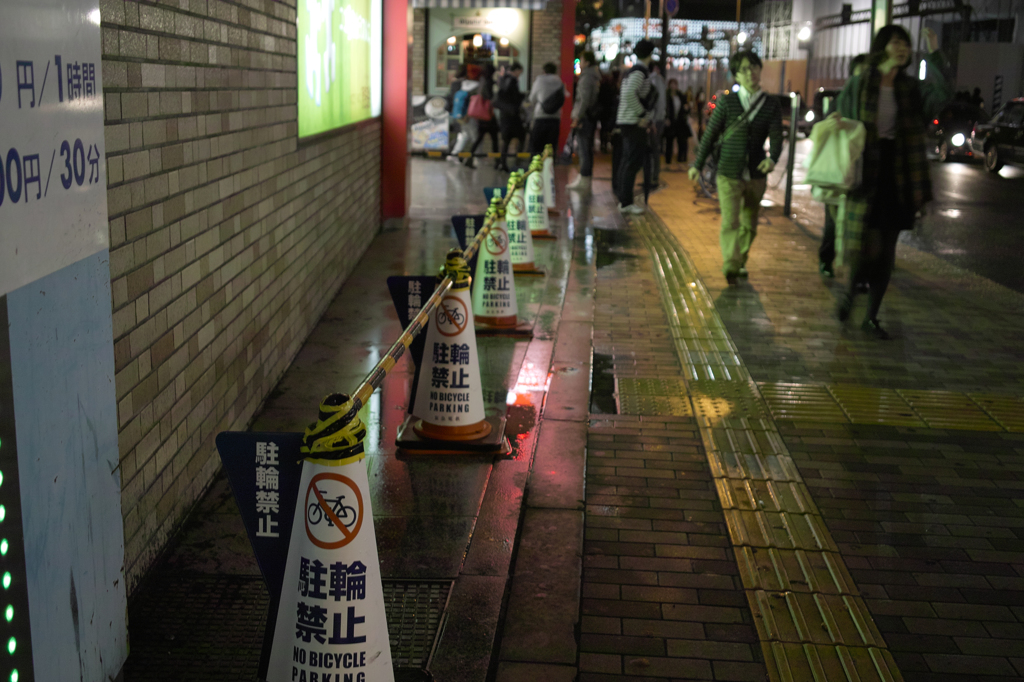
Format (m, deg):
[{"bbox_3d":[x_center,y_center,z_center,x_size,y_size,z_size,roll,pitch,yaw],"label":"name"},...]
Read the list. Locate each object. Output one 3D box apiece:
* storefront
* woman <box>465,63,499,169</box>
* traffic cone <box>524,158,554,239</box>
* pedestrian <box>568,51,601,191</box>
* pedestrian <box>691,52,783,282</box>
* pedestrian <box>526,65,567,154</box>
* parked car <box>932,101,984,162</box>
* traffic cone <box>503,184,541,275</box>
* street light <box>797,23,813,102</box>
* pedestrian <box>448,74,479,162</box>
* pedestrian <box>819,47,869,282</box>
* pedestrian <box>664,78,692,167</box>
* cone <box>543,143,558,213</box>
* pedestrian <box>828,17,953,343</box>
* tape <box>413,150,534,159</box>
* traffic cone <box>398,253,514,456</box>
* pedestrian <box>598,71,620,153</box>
[{"bbox_3d":[-0.594,-4.859,22.224,2.100,2.600,0.600,1,12,-3],"label":"storefront"},{"bbox_3d":[-0.465,-3.583,18.523,0.580,1.640,0.500,-4,13,-23],"label":"woman"},{"bbox_3d":[0.215,-1.267,10.188,0.380,0.710,0.380,2,12,0],"label":"traffic cone"},{"bbox_3d":[0.961,-2.849,15.072,0.420,1.760,0.500,2,12,0],"label":"pedestrian"},{"bbox_3d":[1.606,-1.223,8.185,0.620,1.600,0.450,2,12,4],"label":"pedestrian"},{"bbox_3d":[0.603,-3.650,18.920,0.560,1.700,0.400,1,12,0],"label":"pedestrian"},{"bbox_3d":[11.016,-5.184,28.322,1.750,1.480,4.400,2,12,4],"label":"parked car"},{"bbox_3d":[0.050,-0.848,8.244,0.380,0.710,0.380,2,12,0],"label":"traffic cone"},{"bbox_3d":[11.132,-10.045,44.431,0.550,4.050,0.500,5,13,16],"label":"street light"},{"bbox_3d":[-0.798,-3.789,19.569,0.600,1.576,0.500,9,14,30],"label":"pedestrian"},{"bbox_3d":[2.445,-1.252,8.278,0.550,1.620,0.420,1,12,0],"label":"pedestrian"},{"bbox_3d":[3.191,-4.197,22.033,0.520,1.580,0.360,2,12,3],"label":"pedestrian"},{"bbox_3d":[0.352,-1.685,12.122,0.380,0.710,0.380,0,12,-8],"label":"cone"},{"bbox_3d":[2.047,-0.869,6.374,0.600,1.660,0.500,2,12,3],"label":"pedestrian"},{"bbox_3d":[-0.358,-1.893,11.850,1.362,0.050,0.045,-3,13,-22],"label":"tape"},{"bbox_3d":[-0.192,0.012,4.272,0.400,0.715,0.400,2,12,2],"label":"traffic cone"},{"bbox_3d":[2.032,-4.733,24.080,0.480,1.661,0.380,2,12,0],"label":"pedestrian"}]

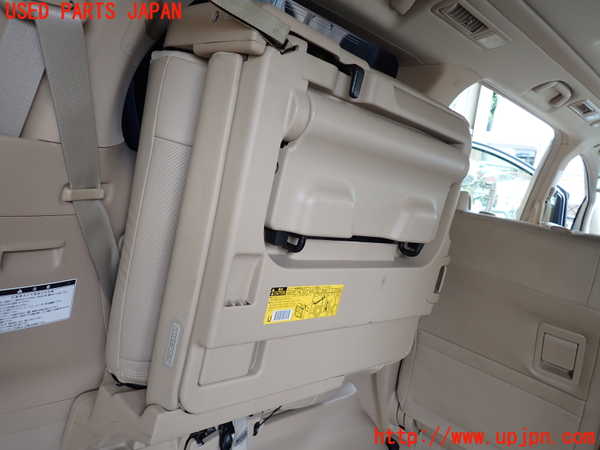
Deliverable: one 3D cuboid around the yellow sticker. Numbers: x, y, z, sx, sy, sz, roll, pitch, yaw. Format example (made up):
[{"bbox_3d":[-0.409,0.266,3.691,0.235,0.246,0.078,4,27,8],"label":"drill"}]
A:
[{"bbox_3d":[0.011,0.135,0.750,0.169,0.062,0.006,4,12,-41],"label":"yellow sticker"}]

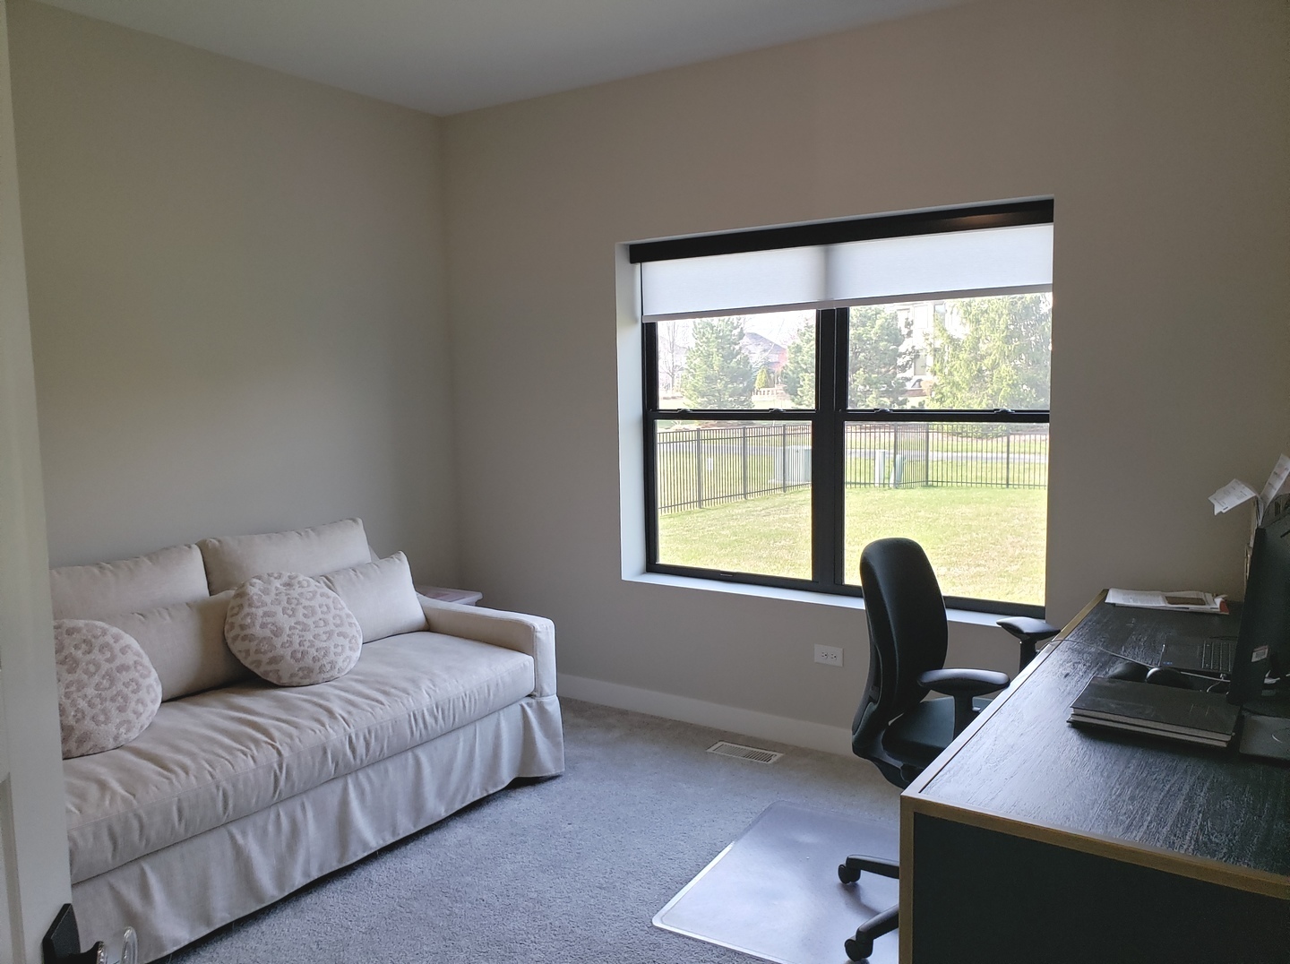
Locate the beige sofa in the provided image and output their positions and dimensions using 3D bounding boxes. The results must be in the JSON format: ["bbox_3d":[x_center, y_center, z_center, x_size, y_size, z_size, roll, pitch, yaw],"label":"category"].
[{"bbox_3d":[-1.409,0.726,2.950,1.044,0.935,2.317,3,7,36],"label":"beige sofa"}]

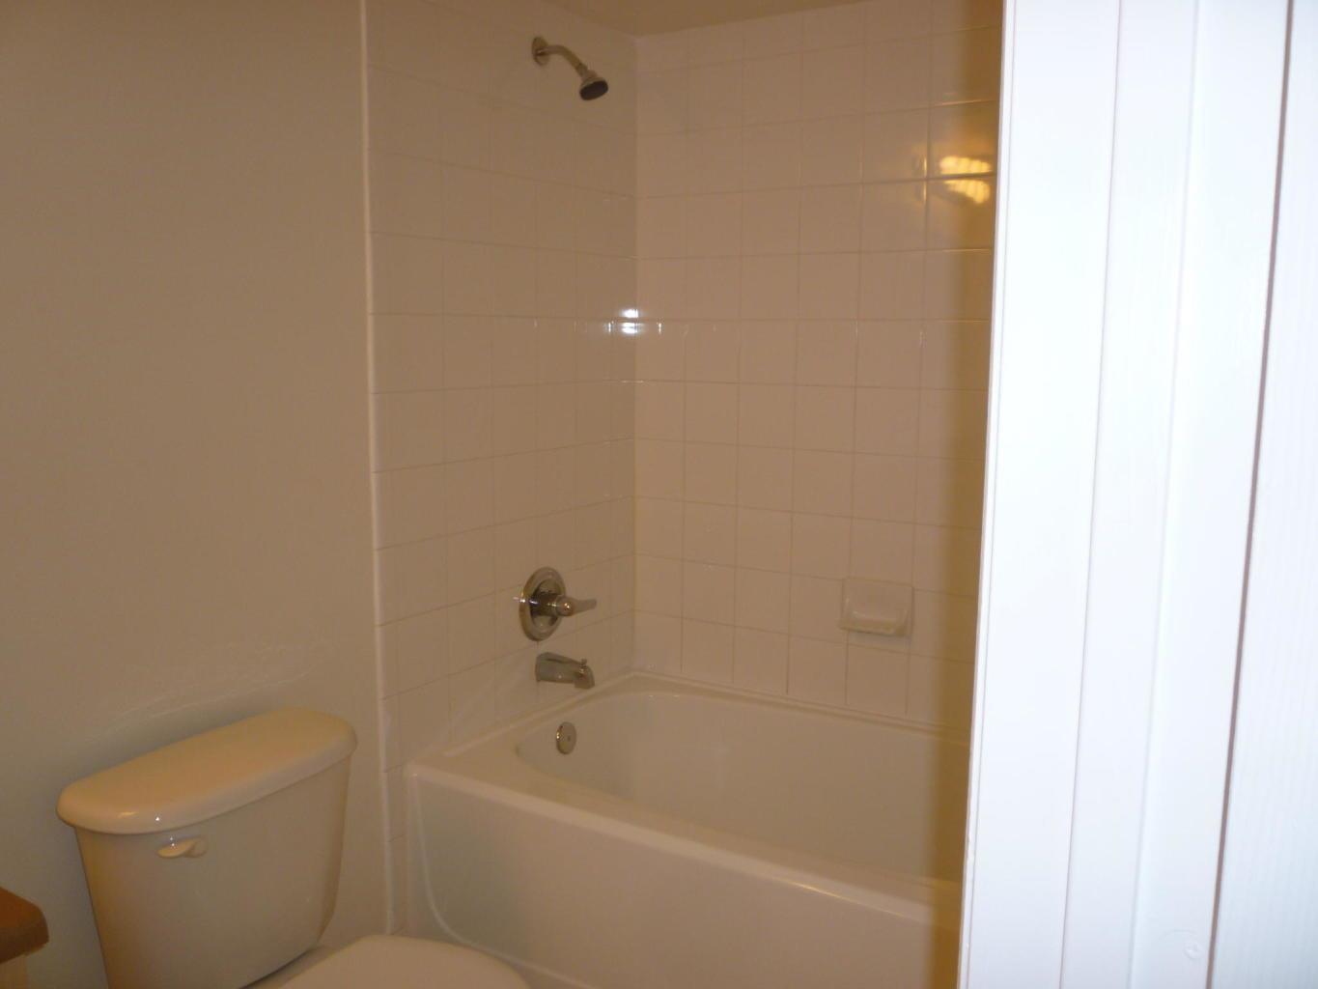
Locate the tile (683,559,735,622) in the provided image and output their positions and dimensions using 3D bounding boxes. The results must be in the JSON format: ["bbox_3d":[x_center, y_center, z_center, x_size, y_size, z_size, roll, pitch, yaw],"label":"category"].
[{"bbox_3d":[0.132,0.250,2.834,0.151,0.151,0.010,6,10,32],"label":"tile"}]

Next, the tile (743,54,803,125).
[{"bbox_3d":[0.270,-0.949,2.578,0.151,0.151,0.010,6,10,32],"label":"tile"}]

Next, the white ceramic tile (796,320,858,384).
[{"bbox_3d":[0.394,-0.331,2.583,0.152,0.152,0.010,6,10,32],"label":"white ceramic tile"}]

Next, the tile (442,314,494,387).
[{"bbox_3d":[-0.405,-0.300,2.341,0.010,0.149,0.149,6,10,32],"label":"tile"}]

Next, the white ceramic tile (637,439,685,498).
[{"bbox_3d":[0.005,-0.064,2.876,0.150,0.149,0.010,6,10,32],"label":"white ceramic tile"}]

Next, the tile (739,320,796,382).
[{"bbox_3d":[0.266,-0.343,2.666,0.151,0.151,0.010,6,10,32],"label":"tile"}]

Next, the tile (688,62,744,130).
[{"bbox_3d":[0.140,-0.964,2.677,0.152,0.152,0.009,6,10,32],"label":"tile"}]

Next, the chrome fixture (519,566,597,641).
[{"bbox_3d":[-0.234,0.262,2.602,0.085,0.175,0.196,5,9,32],"label":"chrome fixture"}]

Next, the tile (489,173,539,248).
[{"bbox_3d":[-0.324,-0.621,2.420,0.010,0.151,0.150,6,10,32],"label":"tile"}]

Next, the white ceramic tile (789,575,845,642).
[{"bbox_3d":[0.393,0.277,2.698,0.152,0.152,0.009,5,9,32],"label":"white ceramic tile"}]

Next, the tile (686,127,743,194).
[{"bbox_3d":[0.139,-0.812,2.699,0.152,0.152,0.009,6,10,32],"label":"tile"}]

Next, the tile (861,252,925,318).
[{"bbox_3d":[0.526,-0.471,2.498,0.152,0.152,0.009,6,10,32],"label":"tile"}]

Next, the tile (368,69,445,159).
[{"bbox_3d":[-0.489,-0.728,2.119,0.010,0.152,0.186,6,10,32],"label":"tile"}]

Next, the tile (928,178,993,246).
[{"bbox_3d":[0.659,-0.613,2.407,0.152,0.152,0.009,5,9,32],"label":"tile"}]

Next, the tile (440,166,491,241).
[{"bbox_3d":[-0.404,-0.606,2.300,0.008,0.152,0.152,5,9,32],"label":"tile"}]

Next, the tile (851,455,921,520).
[{"bbox_3d":[0.525,-0.015,2.574,0.152,0.152,0.009,5,9,32],"label":"tile"}]

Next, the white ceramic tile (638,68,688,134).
[{"bbox_3d":[0.012,-0.970,2.747,0.150,0.149,0.010,6,10,32],"label":"white ceramic tile"}]

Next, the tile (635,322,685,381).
[{"bbox_3d":[0.006,-0.369,2.825,0.151,0.152,0.010,6,10,32],"label":"tile"}]

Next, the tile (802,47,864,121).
[{"bbox_3d":[0.401,-0.937,2.512,0.151,0.151,0.010,5,9,32],"label":"tile"}]

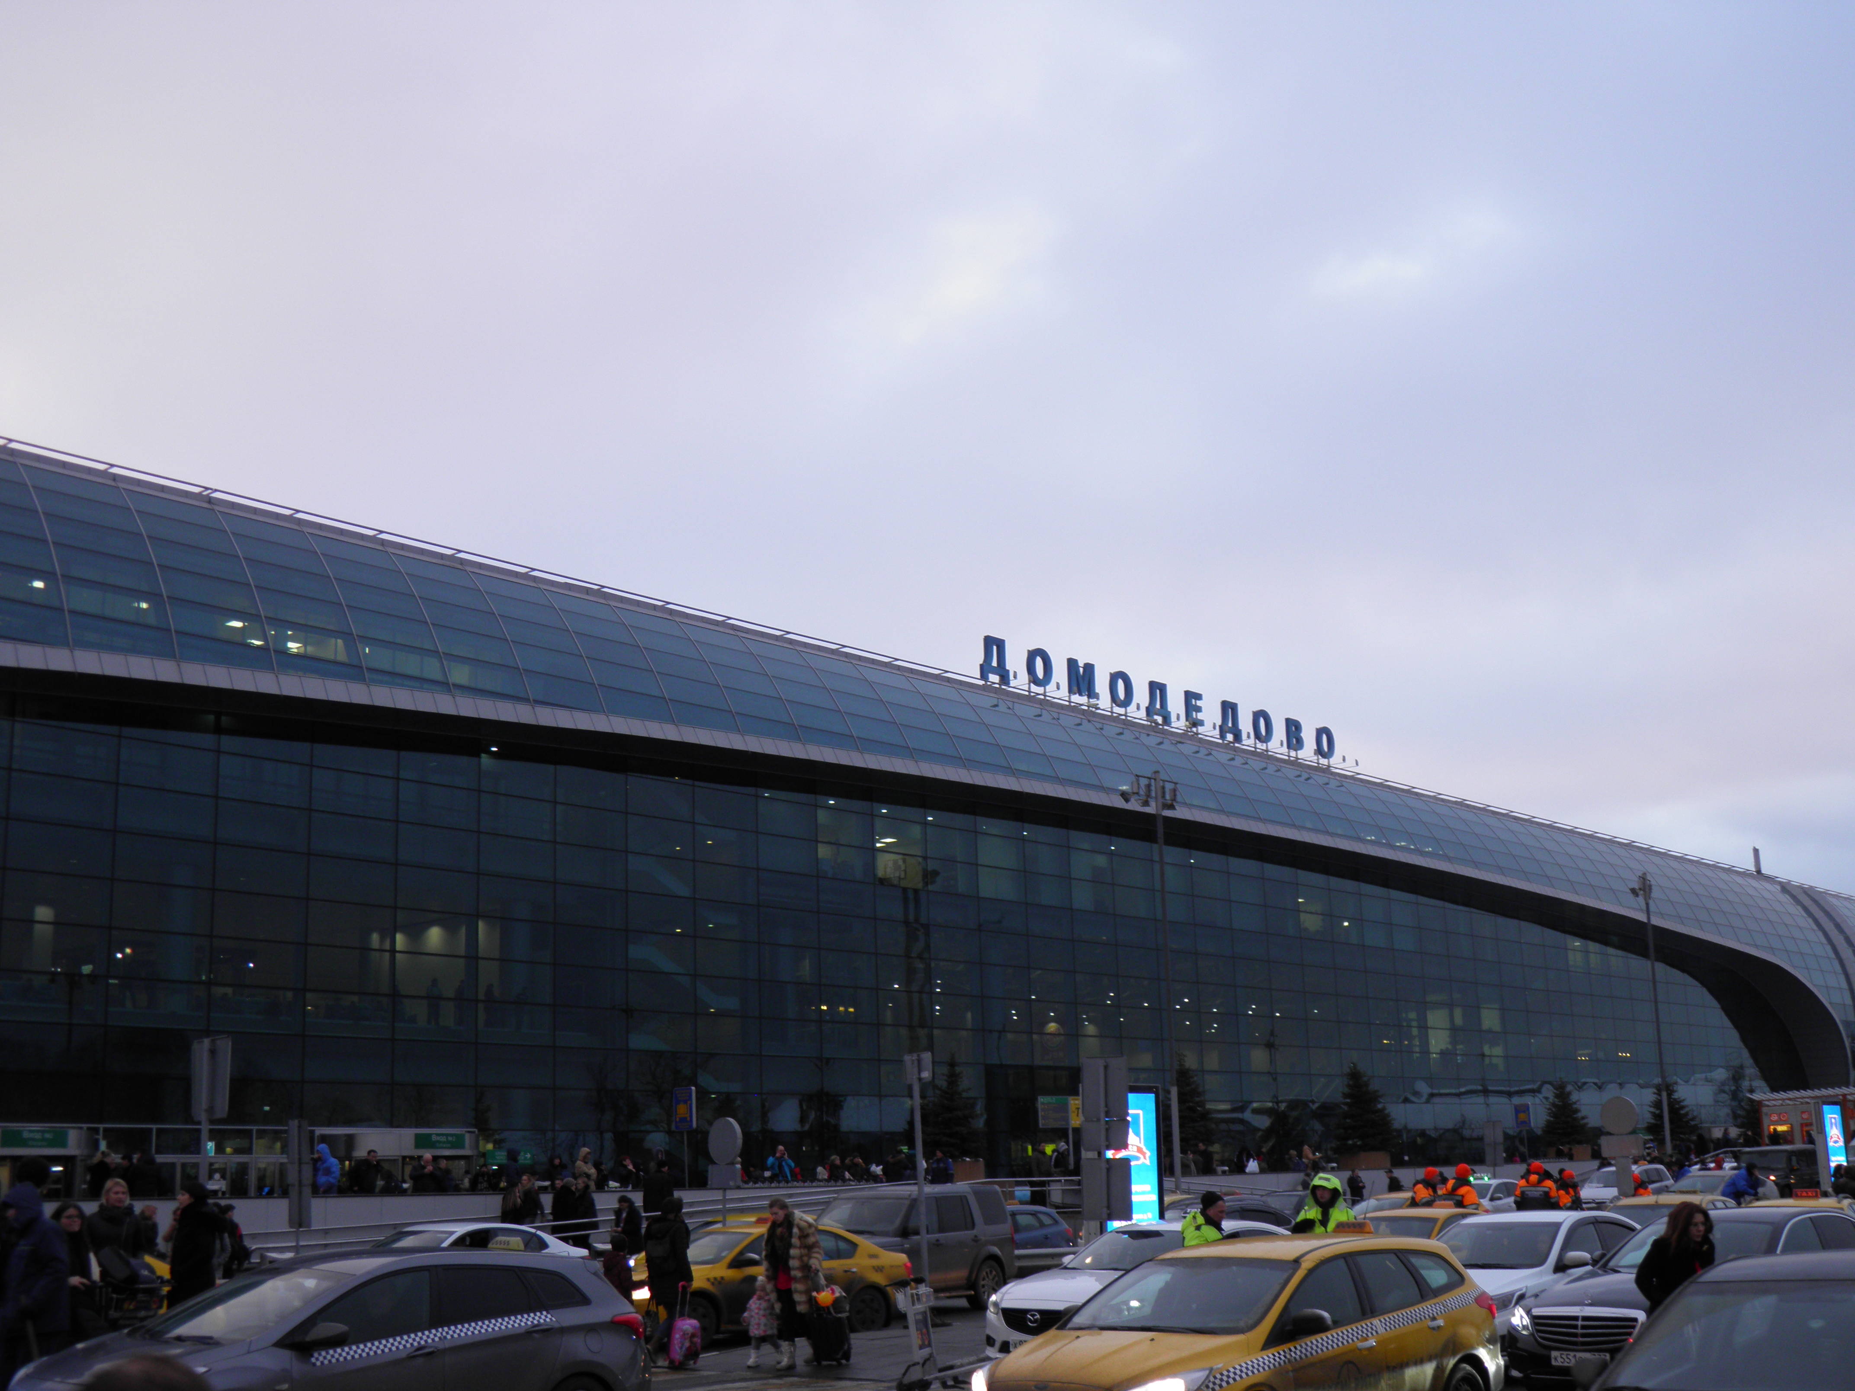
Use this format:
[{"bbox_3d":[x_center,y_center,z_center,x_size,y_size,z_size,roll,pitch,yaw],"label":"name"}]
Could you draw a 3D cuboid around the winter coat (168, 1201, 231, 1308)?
[{"bbox_3d":[-6.604,5.144,18.875,0.500,1.120,0.500,0,-13,-6],"label":"winter coat"}]

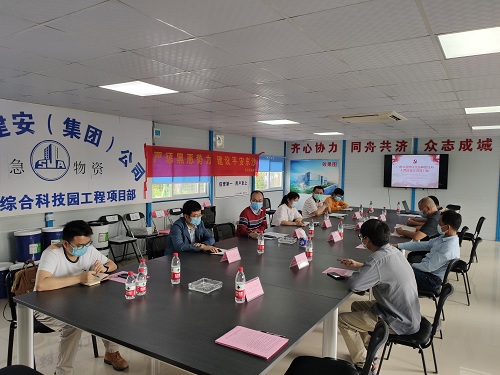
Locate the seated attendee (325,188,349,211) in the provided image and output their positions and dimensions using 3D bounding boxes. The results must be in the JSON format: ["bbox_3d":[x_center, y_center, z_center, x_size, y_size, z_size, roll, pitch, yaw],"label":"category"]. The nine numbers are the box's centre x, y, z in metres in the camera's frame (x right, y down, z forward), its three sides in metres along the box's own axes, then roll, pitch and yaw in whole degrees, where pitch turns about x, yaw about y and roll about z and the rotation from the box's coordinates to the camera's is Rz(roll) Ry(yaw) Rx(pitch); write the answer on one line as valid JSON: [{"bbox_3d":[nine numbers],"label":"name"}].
[{"bbox_3d":[1.839,0.619,7.891,0.760,1.200,0.500,3,4,40],"label":"seated attendee"}]

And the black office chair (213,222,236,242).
[{"bbox_3d":[-0.164,0.915,5.189,0.540,0.810,0.490,4,4,43],"label":"black office chair"}]

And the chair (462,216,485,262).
[{"bbox_3d":[3.919,0.897,6.791,0.560,0.810,0.480,3,4,31],"label":"chair"}]

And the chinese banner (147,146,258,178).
[{"bbox_3d":[-0.783,-0.518,8.179,0.030,0.560,3.900,3,4,31],"label":"chinese banner"}]

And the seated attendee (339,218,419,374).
[{"bbox_3d":[0.998,0.844,2.923,0.740,1.220,0.520,4,4,40],"label":"seated attendee"}]

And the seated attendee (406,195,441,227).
[{"bbox_3d":[2.797,0.726,5.770,0.740,1.220,0.520,3,4,31],"label":"seated attendee"}]

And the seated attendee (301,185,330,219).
[{"bbox_3d":[1.329,0.611,7.065,0.780,1.280,0.520,4,4,43],"label":"seated attendee"}]

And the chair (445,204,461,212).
[{"bbox_3d":[4.503,0.824,8.484,0.500,0.820,0.470,-1,3,-28],"label":"chair"}]

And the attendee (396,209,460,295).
[{"bbox_3d":[1.782,0.822,3.896,0.760,1.190,0.500,2,3,26],"label":"attendee"}]

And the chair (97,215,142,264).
[{"bbox_3d":[-2.028,0.853,5.919,0.480,0.800,0.450,3,3,32],"label":"chair"}]

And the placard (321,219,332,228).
[{"bbox_3d":[1.132,0.529,5.495,0.100,0.105,0.200,3,3,32],"label":"placard"}]

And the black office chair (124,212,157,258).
[{"bbox_3d":[-1.718,0.833,6.191,0.500,0.800,0.460,3,4,31],"label":"black office chair"}]

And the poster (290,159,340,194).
[{"bbox_3d":[1.865,-0.313,10.924,1.520,1.000,0.020,3,3,32],"label":"poster"}]

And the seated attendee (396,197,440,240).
[{"bbox_3d":[2.289,0.760,4.944,0.750,1.220,0.520,3,4,31],"label":"seated attendee"}]

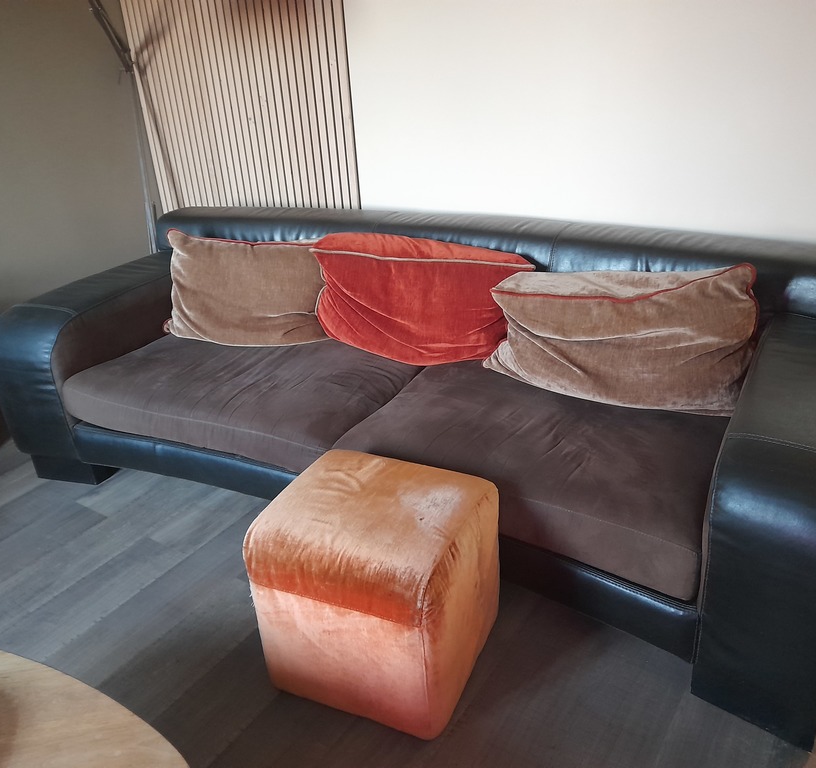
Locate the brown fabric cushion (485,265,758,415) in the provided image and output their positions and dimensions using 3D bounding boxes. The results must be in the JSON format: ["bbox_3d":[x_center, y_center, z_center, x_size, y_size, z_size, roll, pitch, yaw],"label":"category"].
[{"bbox_3d":[0.556,-0.130,2.017,0.670,0.375,0.180,12,8,29],"label":"brown fabric cushion"}]

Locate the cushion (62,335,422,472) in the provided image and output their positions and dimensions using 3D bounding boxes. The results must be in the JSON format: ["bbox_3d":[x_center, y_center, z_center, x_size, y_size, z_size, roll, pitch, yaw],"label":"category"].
[{"bbox_3d":[-0.497,-0.020,2.399,0.980,0.155,0.680,9,29,24],"label":"cushion"}]

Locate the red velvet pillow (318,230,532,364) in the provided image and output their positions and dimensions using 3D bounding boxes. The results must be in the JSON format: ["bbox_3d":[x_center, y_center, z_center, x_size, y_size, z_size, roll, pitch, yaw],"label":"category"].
[{"bbox_3d":[0.035,-0.241,2.308,0.670,0.365,0.180,9,6,24],"label":"red velvet pillow"}]

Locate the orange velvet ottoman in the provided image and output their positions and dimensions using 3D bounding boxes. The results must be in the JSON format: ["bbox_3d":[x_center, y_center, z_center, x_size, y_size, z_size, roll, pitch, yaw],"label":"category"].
[{"bbox_3d":[-0.055,0.459,1.705,0.411,0.419,0.393,9,29,24],"label":"orange velvet ottoman"}]

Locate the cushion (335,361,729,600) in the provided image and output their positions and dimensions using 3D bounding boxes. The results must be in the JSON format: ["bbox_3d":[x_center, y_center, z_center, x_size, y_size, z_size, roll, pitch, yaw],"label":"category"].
[{"bbox_3d":[0.358,0.146,1.956,0.940,0.155,0.680,12,30,28],"label":"cushion"}]

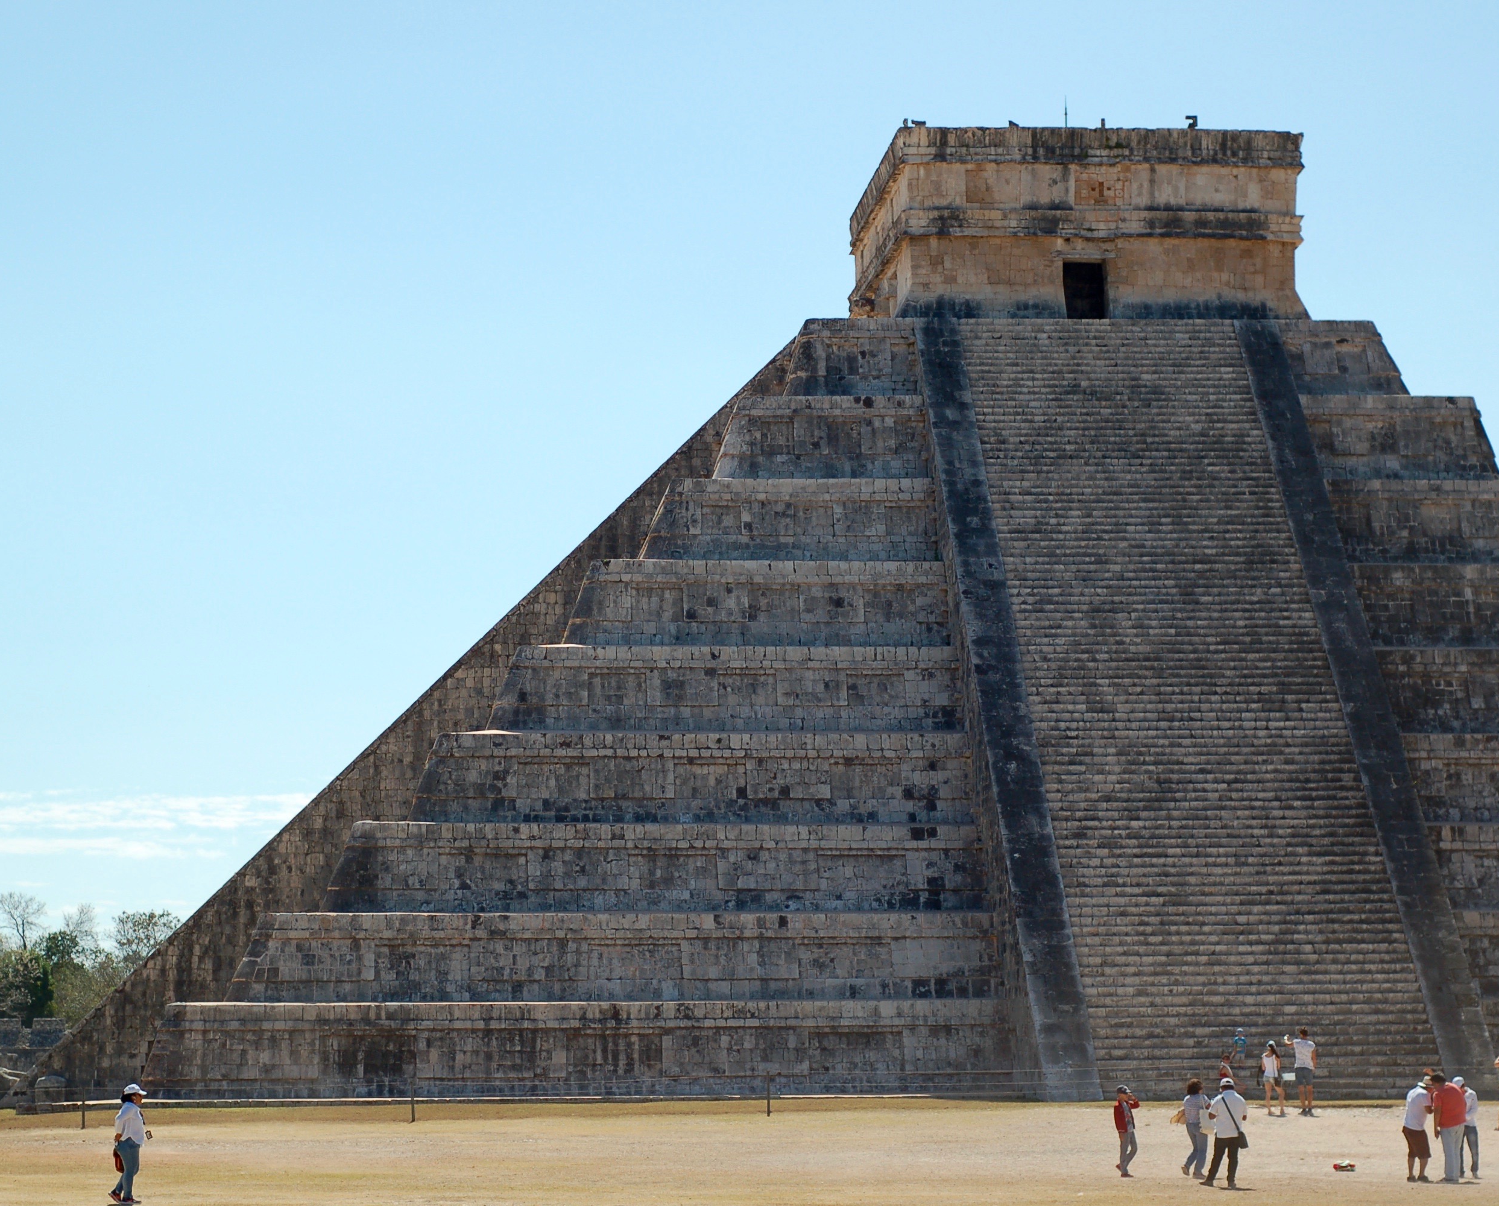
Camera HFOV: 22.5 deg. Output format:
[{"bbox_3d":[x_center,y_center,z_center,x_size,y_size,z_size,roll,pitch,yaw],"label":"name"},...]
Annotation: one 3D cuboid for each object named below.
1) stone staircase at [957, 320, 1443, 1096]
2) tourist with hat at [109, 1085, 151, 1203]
[{"bbox_3d":[11.711,1.510,103.567,8.630,23.150,23.850,0,-6,-4],"label":"stone staircase"},{"bbox_3d":[-8.612,7.517,52.500,0.560,1.650,0.500,-1,-6,6],"label":"tourist with hat"}]

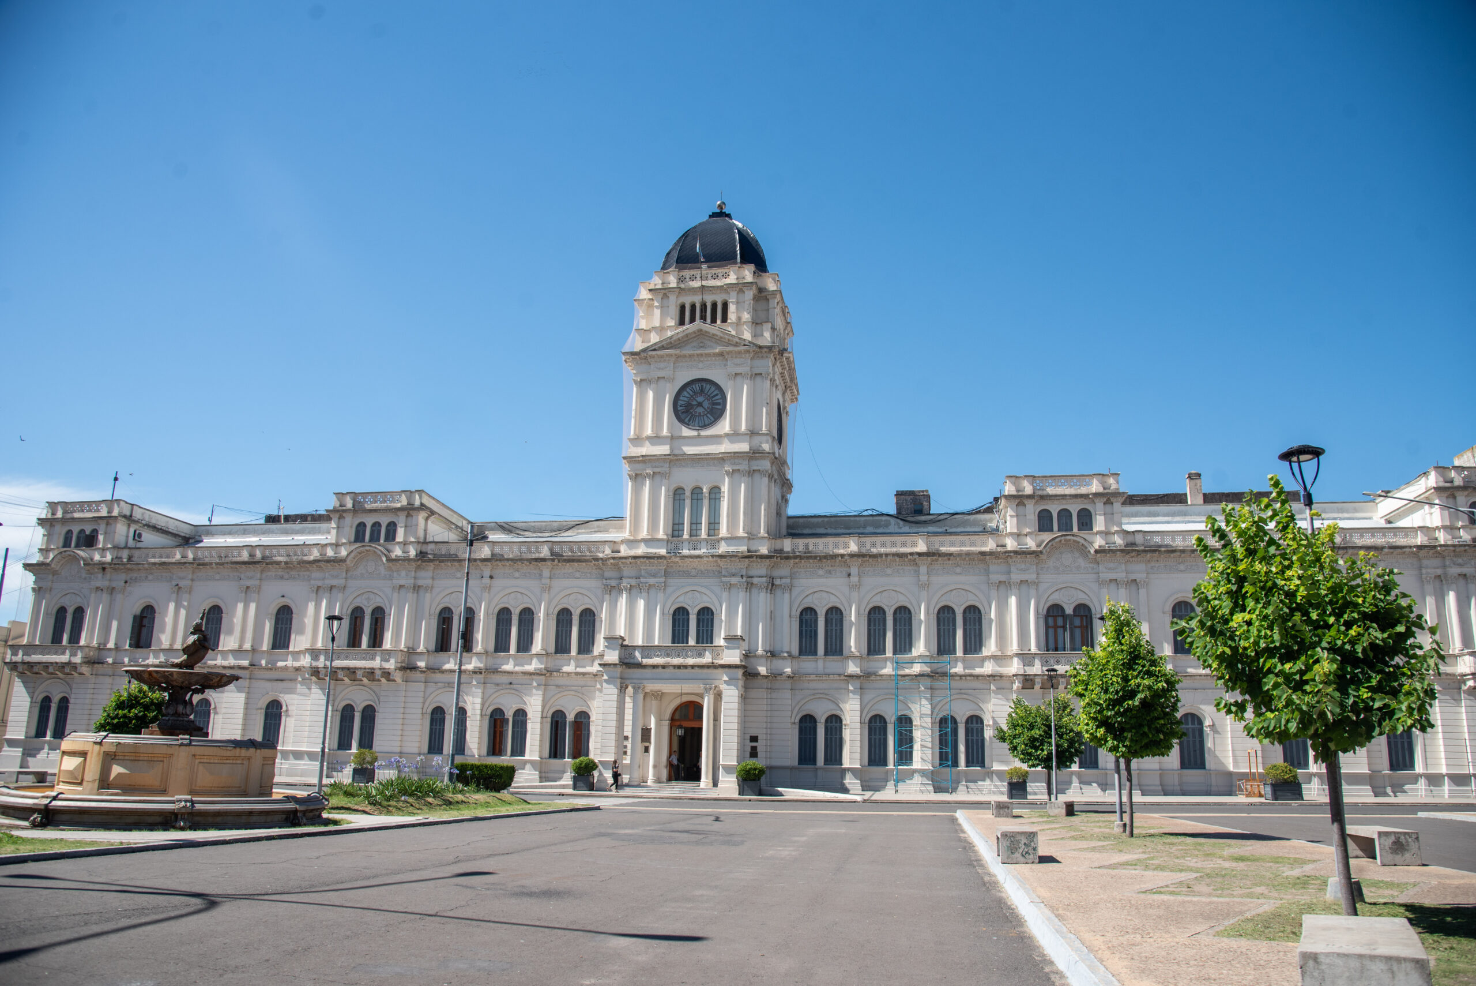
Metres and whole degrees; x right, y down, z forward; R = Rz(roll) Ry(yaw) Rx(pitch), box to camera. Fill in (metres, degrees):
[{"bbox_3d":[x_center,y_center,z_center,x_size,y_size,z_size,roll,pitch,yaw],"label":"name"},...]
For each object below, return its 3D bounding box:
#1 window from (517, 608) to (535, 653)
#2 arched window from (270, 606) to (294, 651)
[{"bbox_3d":[-13.130,8.493,60.905,1.120,2.850,0.280,-1,-13,10],"label":"window"},{"bbox_3d":[-27.708,8.193,59.902,1.171,2.690,0.250,-1,-14,8],"label":"arched window"}]

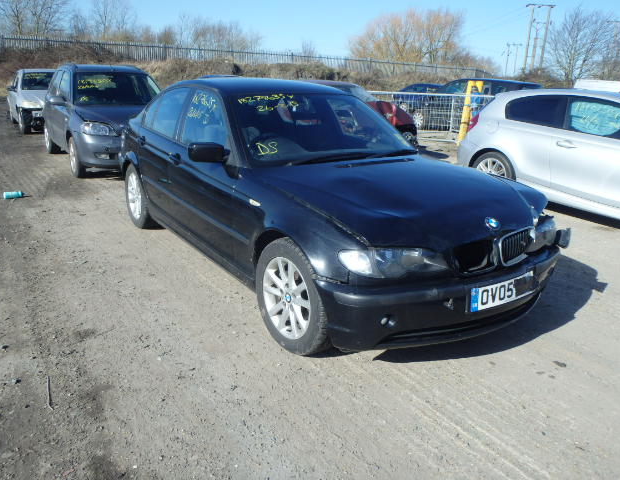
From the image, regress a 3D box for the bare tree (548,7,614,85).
[{"bbox_3d":[23.467,-16.811,45.030,6.300,7.900,6.000,1,17,0],"label":"bare tree"}]

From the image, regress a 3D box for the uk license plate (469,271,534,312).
[{"bbox_3d":[0.973,0.249,2.573,0.520,0.111,0.020,-10,13,-33],"label":"uk license plate"}]

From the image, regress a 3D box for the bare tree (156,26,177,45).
[{"bbox_3d":[-12.994,-16.669,47.318,2.200,5.283,2.200,-3,18,-14],"label":"bare tree"}]

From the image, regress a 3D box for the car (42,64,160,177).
[{"bbox_3d":[-3.224,-2.045,8.434,1.700,1.530,3.925,-10,21,-32],"label":"car"}]

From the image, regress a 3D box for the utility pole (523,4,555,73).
[{"bbox_3d":[21.844,-17.876,49.697,2.900,8.485,0.700,8,18,18],"label":"utility pole"}]

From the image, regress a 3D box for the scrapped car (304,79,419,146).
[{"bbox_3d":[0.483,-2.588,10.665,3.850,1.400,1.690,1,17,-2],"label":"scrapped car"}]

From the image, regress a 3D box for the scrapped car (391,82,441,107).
[{"bbox_3d":[5.206,-5.467,20.349,1.730,1.380,4.200,-9,21,-32],"label":"scrapped car"}]

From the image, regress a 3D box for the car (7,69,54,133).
[{"bbox_3d":[-6.214,-3.409,12.496,1.720,1.420,4.000,-9,21,-32],"label":"car"}]

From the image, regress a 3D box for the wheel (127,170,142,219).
[{"bbox_3d":[-1.569,-0.421,4.883,0.190,0.436,0.436,-10,21,-32],"label":"wheel"}]

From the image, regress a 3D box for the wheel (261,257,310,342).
[{"bbox_3d":[-0.060,0.293,2.736,0.190,0.436,0.436,-12,22,-35],"label":"wheel"}]

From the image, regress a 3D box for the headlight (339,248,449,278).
[{"bbox_3d":[0.373,0.111,2.328,0.520,0.155,0.240,-5,19,-20],"label":"headlight"}]

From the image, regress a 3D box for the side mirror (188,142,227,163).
[{"bbox_3d":[-0.634,-0.554,3.209,0.215,0.118,0.110,-10,21,-33],"label":"side mirror"}]

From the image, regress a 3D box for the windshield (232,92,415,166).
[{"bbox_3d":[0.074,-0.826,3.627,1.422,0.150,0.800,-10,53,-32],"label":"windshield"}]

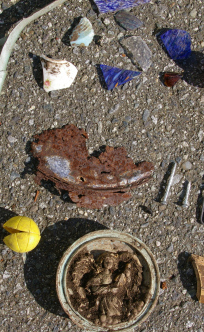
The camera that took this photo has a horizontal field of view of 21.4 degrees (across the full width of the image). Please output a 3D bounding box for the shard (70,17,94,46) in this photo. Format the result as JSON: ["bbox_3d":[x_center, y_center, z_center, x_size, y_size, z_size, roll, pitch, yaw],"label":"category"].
[{"bbox_3d":[-0.019,-0.137,0.569,0.023,0.008,0.034,33,87,5],"label":"shard"}]

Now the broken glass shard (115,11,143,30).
[{"bbox_3d":[0.029,-0.154,0.570,0.018,0.005,0.027,-40,84,-1],"label":"broken glass shard"}]

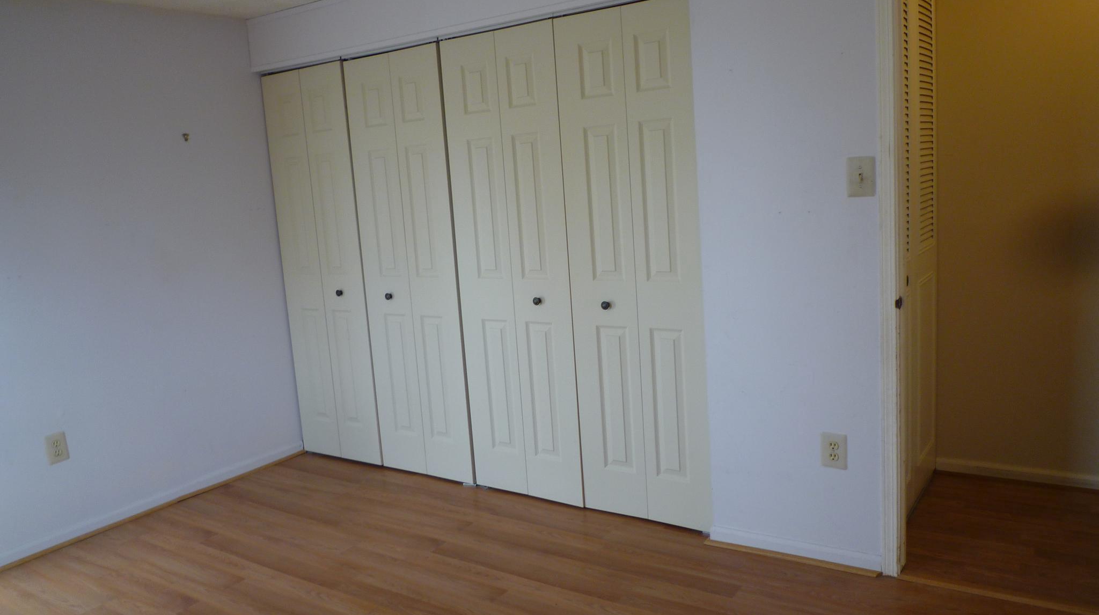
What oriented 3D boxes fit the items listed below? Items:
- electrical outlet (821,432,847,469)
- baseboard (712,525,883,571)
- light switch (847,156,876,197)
[{"bbox_3d":[0.973,0.493,2.716,0.083,0.122,0.010,2,10,33],"label":"electrical outlet"},{"bbox_3d":[0.866,0.864,2.852,0.615,0.056,0.015,2,10,33],"label":"baseboard"},{"bbox_3d":[0.992,-0.414,2.526,0.083,0.125,0.015,2,10,33],"label":"light switch"}]

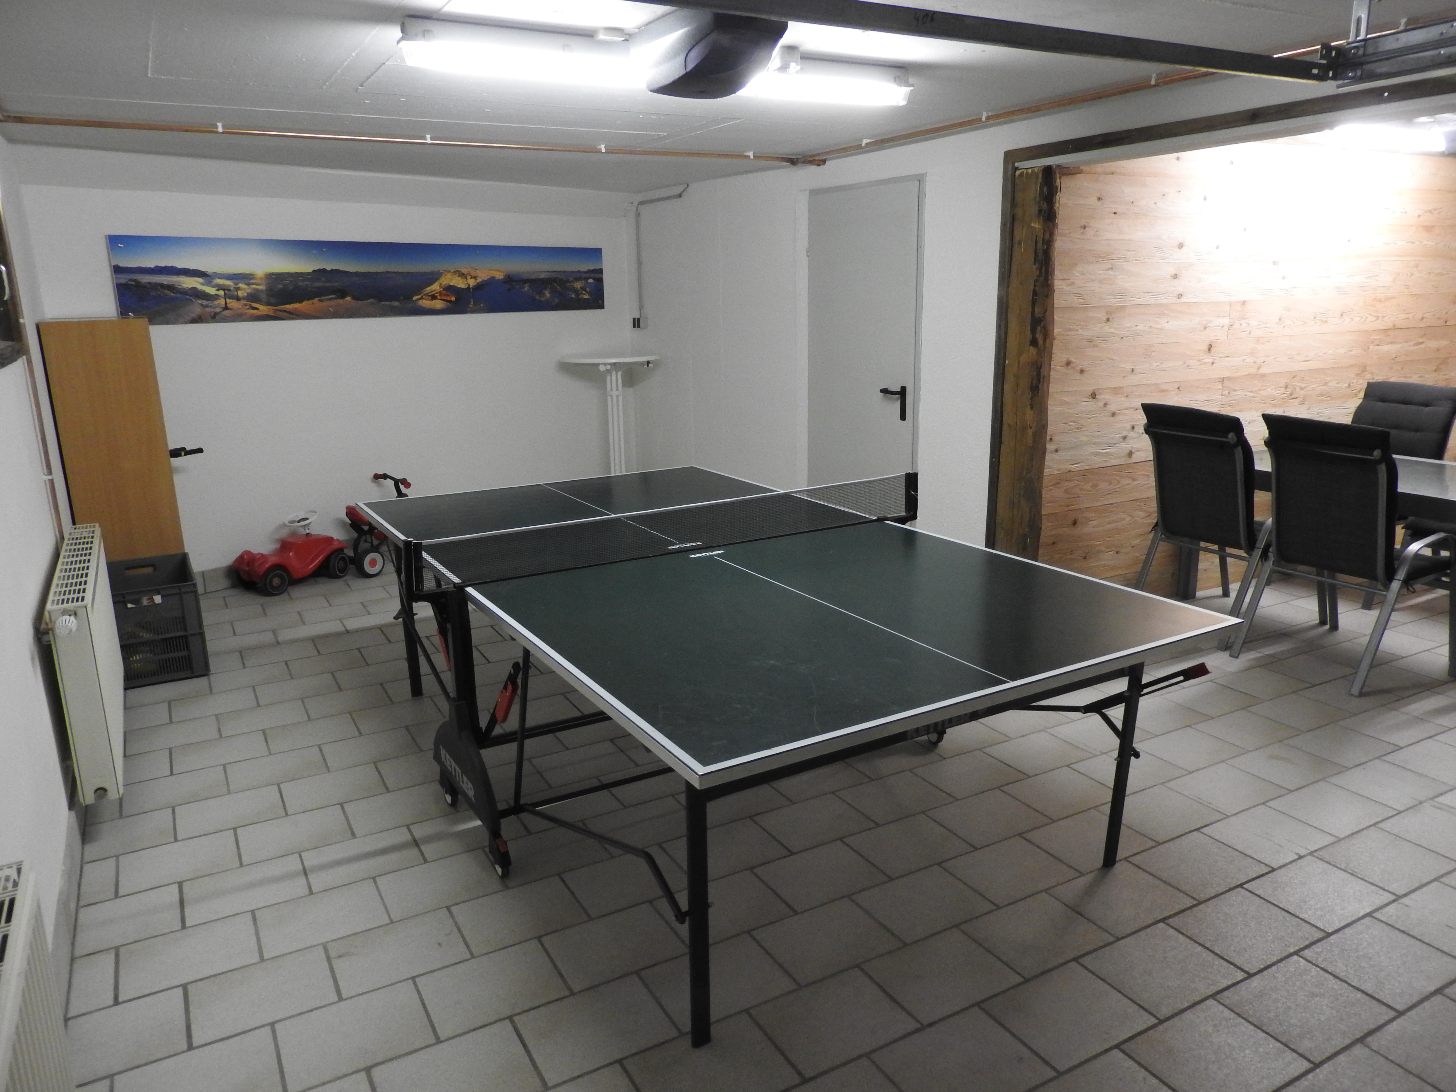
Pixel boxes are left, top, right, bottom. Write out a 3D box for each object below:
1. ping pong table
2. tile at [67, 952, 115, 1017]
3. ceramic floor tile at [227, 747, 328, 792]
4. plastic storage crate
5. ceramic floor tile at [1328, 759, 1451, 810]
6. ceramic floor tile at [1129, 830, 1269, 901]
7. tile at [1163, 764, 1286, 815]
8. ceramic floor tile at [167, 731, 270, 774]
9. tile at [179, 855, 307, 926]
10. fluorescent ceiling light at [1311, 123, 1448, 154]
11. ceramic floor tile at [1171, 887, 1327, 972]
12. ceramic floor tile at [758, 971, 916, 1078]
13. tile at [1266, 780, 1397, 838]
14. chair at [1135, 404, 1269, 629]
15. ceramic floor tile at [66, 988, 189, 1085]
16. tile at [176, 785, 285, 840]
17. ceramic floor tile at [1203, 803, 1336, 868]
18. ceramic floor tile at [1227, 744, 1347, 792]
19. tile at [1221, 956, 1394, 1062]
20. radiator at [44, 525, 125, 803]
[{"bbox_3d":[-0.100,0.301,3.292,1.820,0.912,2.740,-9,16,-30],"label":"ping pong table"},{"bbox_3d":[-1.483,1.024,2.362,0.087,0.010,0.225,-8,16,-28],"label":"tile"},{"bbox_3d":[-1.522,0.756,3.409,0.297,0.012,0.234,-8,16,-28],"label":"ceramic floor tile"},{"bbox_3d":[-2.513,0.316,4.363,0.400,0.415,0.600,-9,16,-30],"label":"plastic storage crate"},{"bbox_3d":[2.117,0.767,3.233,0.298,0.010,0.225,-8,16,-28],"label":"ceramic floor tile"},{"bbox_3d":[1.302,0.886,2.794,0.298,0.010,0.225,-8,16,-28],"label":"ceramic floor tile"},{"bbox_3d":[1.586,0.777,3.217,0.298,0.010,0.225,-8,16,-28],"label":"tile"},{"bbox_3d":[-1.788,0.730,3.554,0.298,0.010,0.225,-8,16,-28],"label":"ceramic floor tile"},{"bbox_3d":[-1.297,0.926,2.716,0.297,0.012,0.234,-8,16,-28],"label":"tile"},{"bbox_3d":[2.907,-1.813,4.505,1.030,0.095,0.110,-7,15,-24],"label":"fluorescent ceiling light"},{"bbox_3d":[1.289,0.955,2.515,0.298,0.010,0.225,-8,16,-28],"label":"ceramic floor tile"},{"bbox_3d":[0.236,1.042,2.214,0.298,0.010,0.225,-8,16,-28],"label":"ceramic floor tile"},{"bbox_3d":[1.833,0.802,3.069,0.297,0.012,0.234,-8,16,-28],"label":"tile"},{"bbox_3d":[2.351,-0.138,4.672,0.790,1.025,0.570,-7,16,-25],"label":"chair"},{"bbox_3d":[-1.303,1.065,2.187,0.230,0.010,0.236,-8,16,-28],"label":"ceramic floor tile"},{"bbox_3d":[-1.547,0.830,3.140,0.299,0.010,0.236,-8,16,-28],"label":"tile"},{"bbox_3d":[1.577,0.847,2.943,0.299,0.010,0.236,-8,16,-28],"label":"ceramic floor tile"},{"bbox_3d":[1.867,0.739,3.367,0.299,0.010,0.236,-8,16,-28],"label":"ceramic floor tile"},{"bbox_3d":[1.281,1.025,2.241,0.299,0.010,0.236,-8,16,-28],"label":"tile"},{"bbox_3d":[-2.143,0.335,3.410,0.095,0.594,1.217,-8,16,-28],"label":"radiator"}]

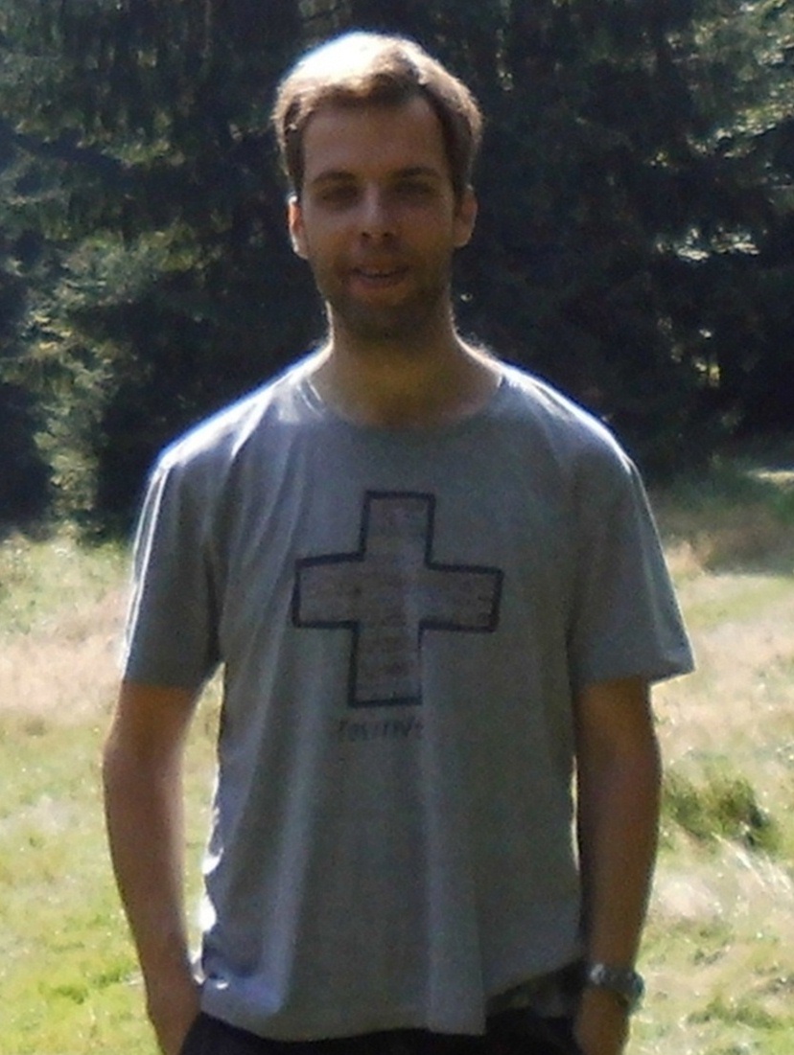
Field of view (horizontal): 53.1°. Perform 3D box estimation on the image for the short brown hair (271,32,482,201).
[{"bbox_3d":[-0.019,-0.350,0.735,0.188,0.190,0.210,1,10,5],"label":"short brown hair"}]

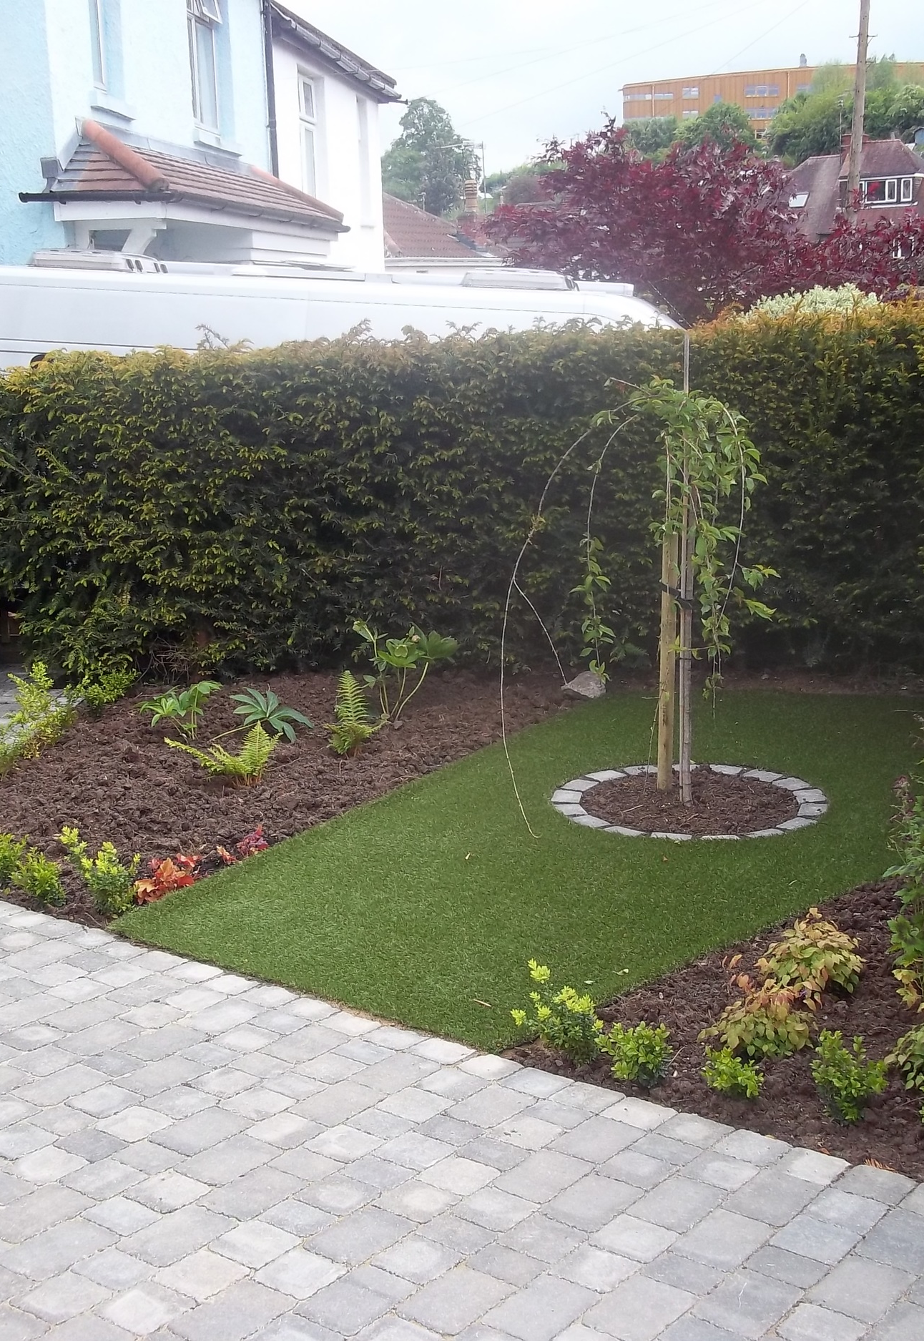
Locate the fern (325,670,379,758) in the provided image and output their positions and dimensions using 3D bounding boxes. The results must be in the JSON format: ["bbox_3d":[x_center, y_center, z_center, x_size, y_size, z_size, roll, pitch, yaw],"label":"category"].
[{"bbox_3d":[-0.415,0.160,6.330,0.200,0.320,0.200,-2,13,0],"label":"fern"}]

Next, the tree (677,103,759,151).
[{"bbox_3d":[25.587,-53.894,165.000,8.200,6.200,7.500,0,13,9],"label":"tree"}]

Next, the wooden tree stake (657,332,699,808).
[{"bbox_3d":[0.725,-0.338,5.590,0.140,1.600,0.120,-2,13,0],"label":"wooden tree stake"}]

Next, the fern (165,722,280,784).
[{"bbox_3d":[-0.872,0.296,5.980,0.390,0.220,0.320,-2,13,0],"label":"fern"}]

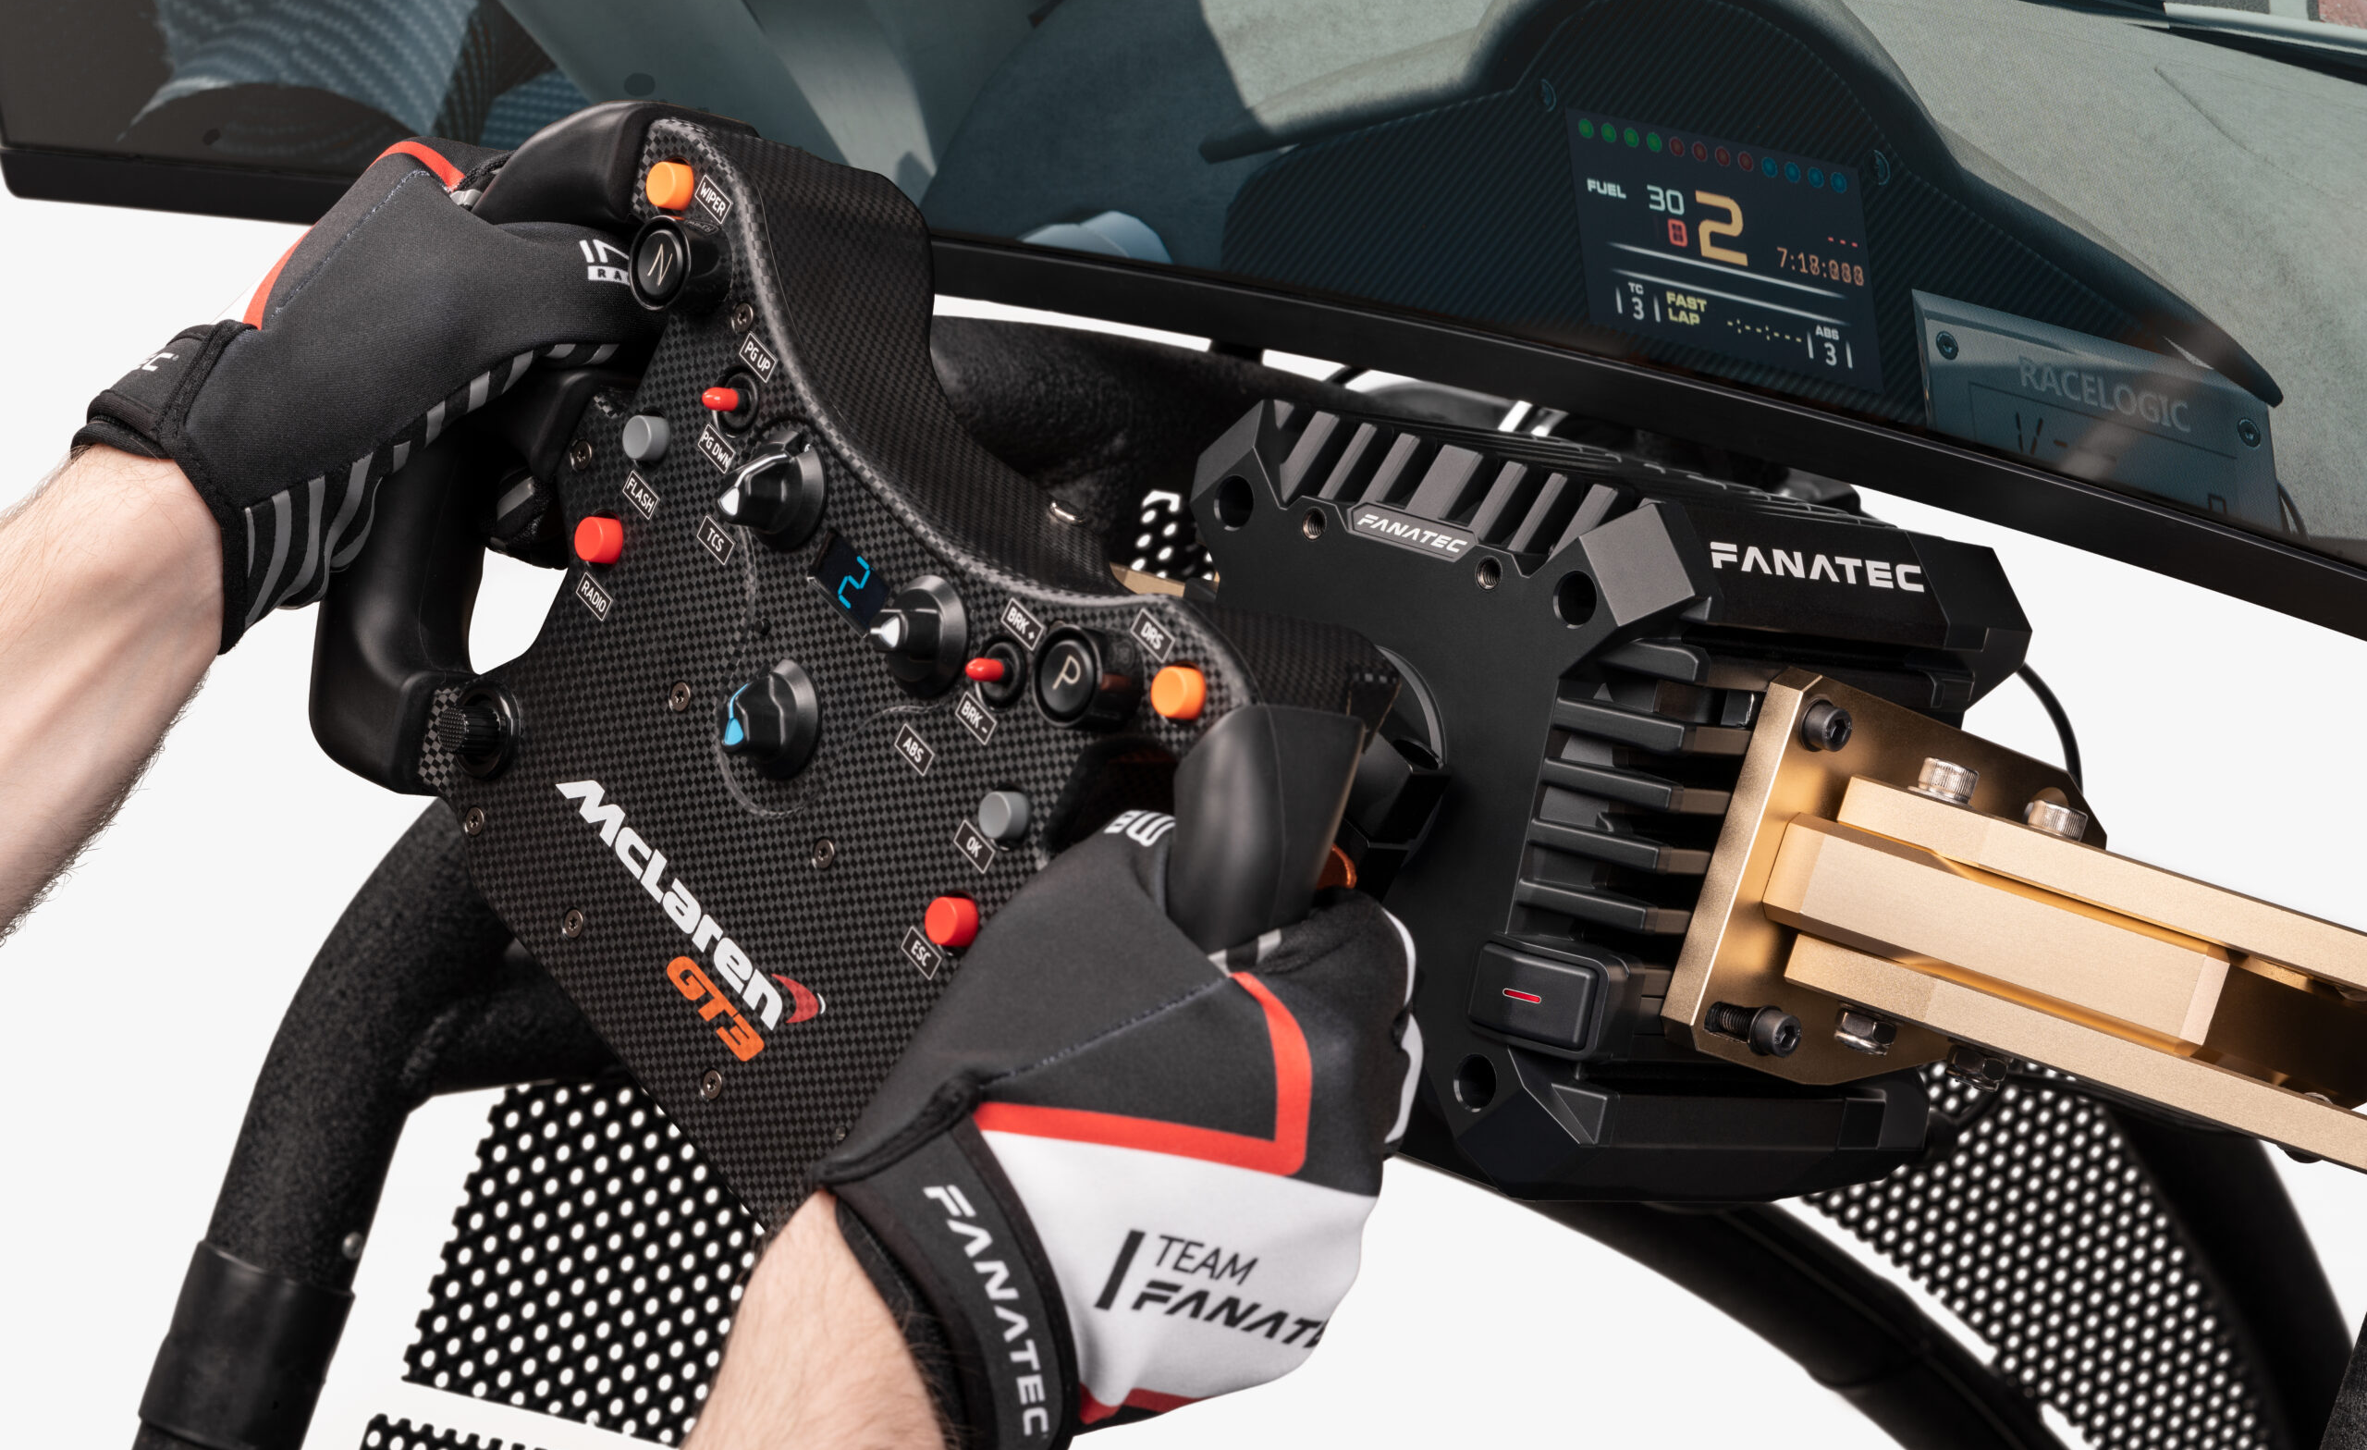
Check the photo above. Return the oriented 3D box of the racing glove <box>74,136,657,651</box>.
[{"bbox_3d":[-0.165,-0.070,1.231,0.082,0.100,0.140,38,40,26],"label":"racing glove"}]

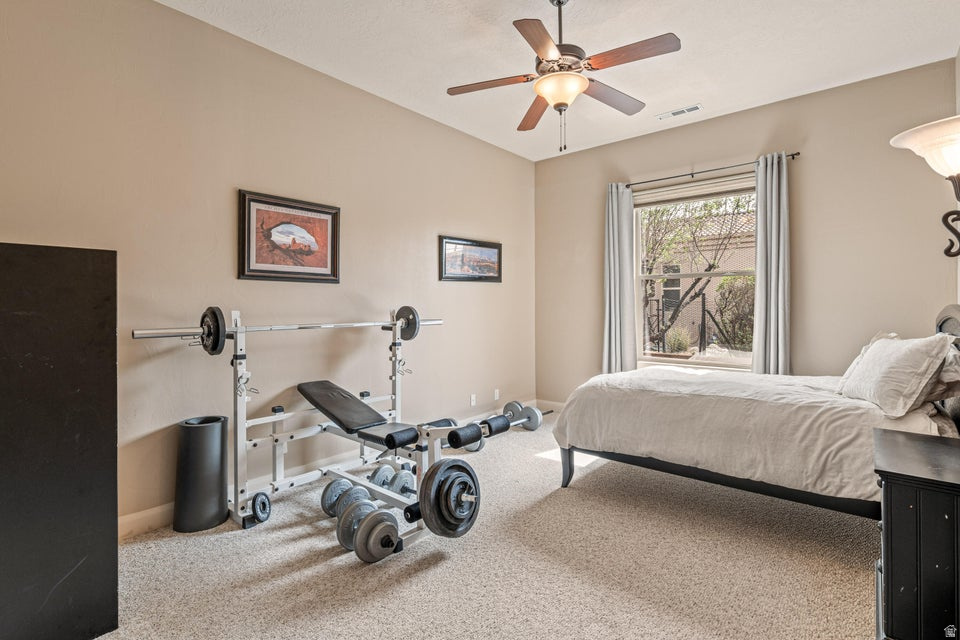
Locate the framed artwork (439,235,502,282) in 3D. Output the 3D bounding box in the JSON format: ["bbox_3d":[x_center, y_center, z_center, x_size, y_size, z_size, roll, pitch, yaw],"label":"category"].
[{"bbox_3d":[-0.079,-0.602,4.643,0.030,0.427,0.966,1,1,41],"label":"framed artwork"}]

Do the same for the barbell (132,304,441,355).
[{"bbox_3d":[-1.041,0.047,3.105,0.280,0.280,2.160,1,1,41],"label":"barbell"}]

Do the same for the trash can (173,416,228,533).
[{"bbox_3d":[-1.631,0.891,2.671,0.272,0.590,0.272,1,1,41],"label":"trash can"}]

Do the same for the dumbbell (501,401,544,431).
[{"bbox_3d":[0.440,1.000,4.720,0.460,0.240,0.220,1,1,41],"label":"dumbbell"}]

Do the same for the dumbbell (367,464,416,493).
[{"bbox_3d":[-0.569,1.060,2.920,0.420,0.220,0.220,1,1,38],"label":"dumbbell"}]

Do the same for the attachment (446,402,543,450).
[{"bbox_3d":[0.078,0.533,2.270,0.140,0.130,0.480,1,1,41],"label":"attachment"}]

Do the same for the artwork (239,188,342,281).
[{"bbox_3d":[-1.329,-0.560,3.210,0.030,0.583,0.742,1,1,41],"label":"artwork"}]

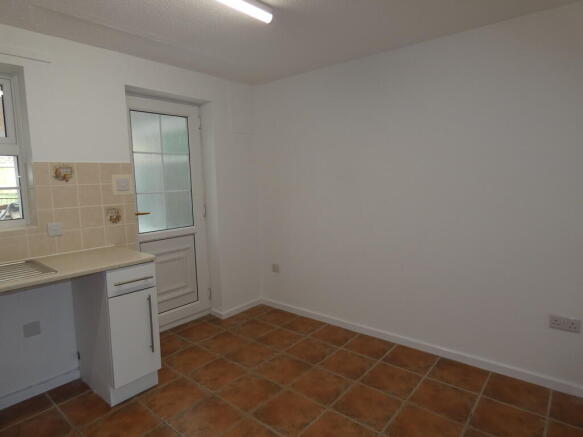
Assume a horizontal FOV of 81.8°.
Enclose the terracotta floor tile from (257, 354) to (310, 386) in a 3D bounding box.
[{"bbox_3d":[-0.057,1.101,2.467,0.318,0.012,0.318,3,8,40],"label":"terracotta floor tile"}]

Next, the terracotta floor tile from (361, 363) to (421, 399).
[{"bbox_3d":[0.668,1.085,2.267,0.326,0.010,0.326,3,8,40],"label":"terracotta floor tile"}]

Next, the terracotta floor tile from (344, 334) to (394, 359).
[{"bbox_3d":[0.629,1.039,2.738,0.326,0.010,0.326,3,8,40],"label":"terracotta floor tile"}]

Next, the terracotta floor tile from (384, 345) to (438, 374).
[{"bbox_3d":[0.891,1.067,2.540,0.327,0.010,0.327,3,7,40],"label":"terracotta floor tile"}]

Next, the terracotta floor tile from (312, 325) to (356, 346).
[{"bbox_3d":[0.373,1.026,2.955,0.326,0.010,0.326,3,8,40],"label":"terracotta floor tile"}]

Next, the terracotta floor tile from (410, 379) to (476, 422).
[{"bbox_3d":[0.925,1.099,2.050,0.326,0.010,0.326,3,8,40],"label":"terracotta floor tile"}]

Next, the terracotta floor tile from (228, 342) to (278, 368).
[{"bbox_3d":[-0.318,1.078,2.663,0.326,0.010,0.326,3,8,40],"label":"terracotta floor tile"}]

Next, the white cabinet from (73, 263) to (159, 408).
[{"bbox_3d":[-1.193,0.718,2.313,0.583,0.862,0.302,3,8,40],"label":"white cabinet"}]

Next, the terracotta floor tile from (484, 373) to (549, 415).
[{"bbox_3d":[1.406,1.095,2.109,0.327,0.010,0.327,3,7,40],"label":"terracotta floor tile"}]

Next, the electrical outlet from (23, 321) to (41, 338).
[{"bbox_3d":[-1.670,0.716,2.171,0.012,0.087,0.087,3,7,40],"label":"electrical outlet"}]

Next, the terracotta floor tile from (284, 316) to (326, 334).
[{"bbox_3d":[0.117,1.012,3.172,0.326,0.010,0.326,3,8,40],"label":"terracotta floor tile"}]

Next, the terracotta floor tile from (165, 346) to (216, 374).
[{"bbox_3d":[-0.786,1.106,2.634,0.327,0.010,0.327,3,7,40],"label":"terracotta floor tile"}]

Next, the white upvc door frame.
[{"bbox_3d":[-1.178,-0.011,3.159,0.070,2.130,0.850,3,7,40],"label":"white upvc door frame"}]

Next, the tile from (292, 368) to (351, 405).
[{"bbox_3d":[0.200,1.116,2.249,0.318,0.012,0.318,3,8,40],"label":"tile"}]

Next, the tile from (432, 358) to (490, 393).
[{"bbox_3d":[1.142,1.066,2.304,0.326,0.010,0.326,3,8,40],"label":"tile"}]

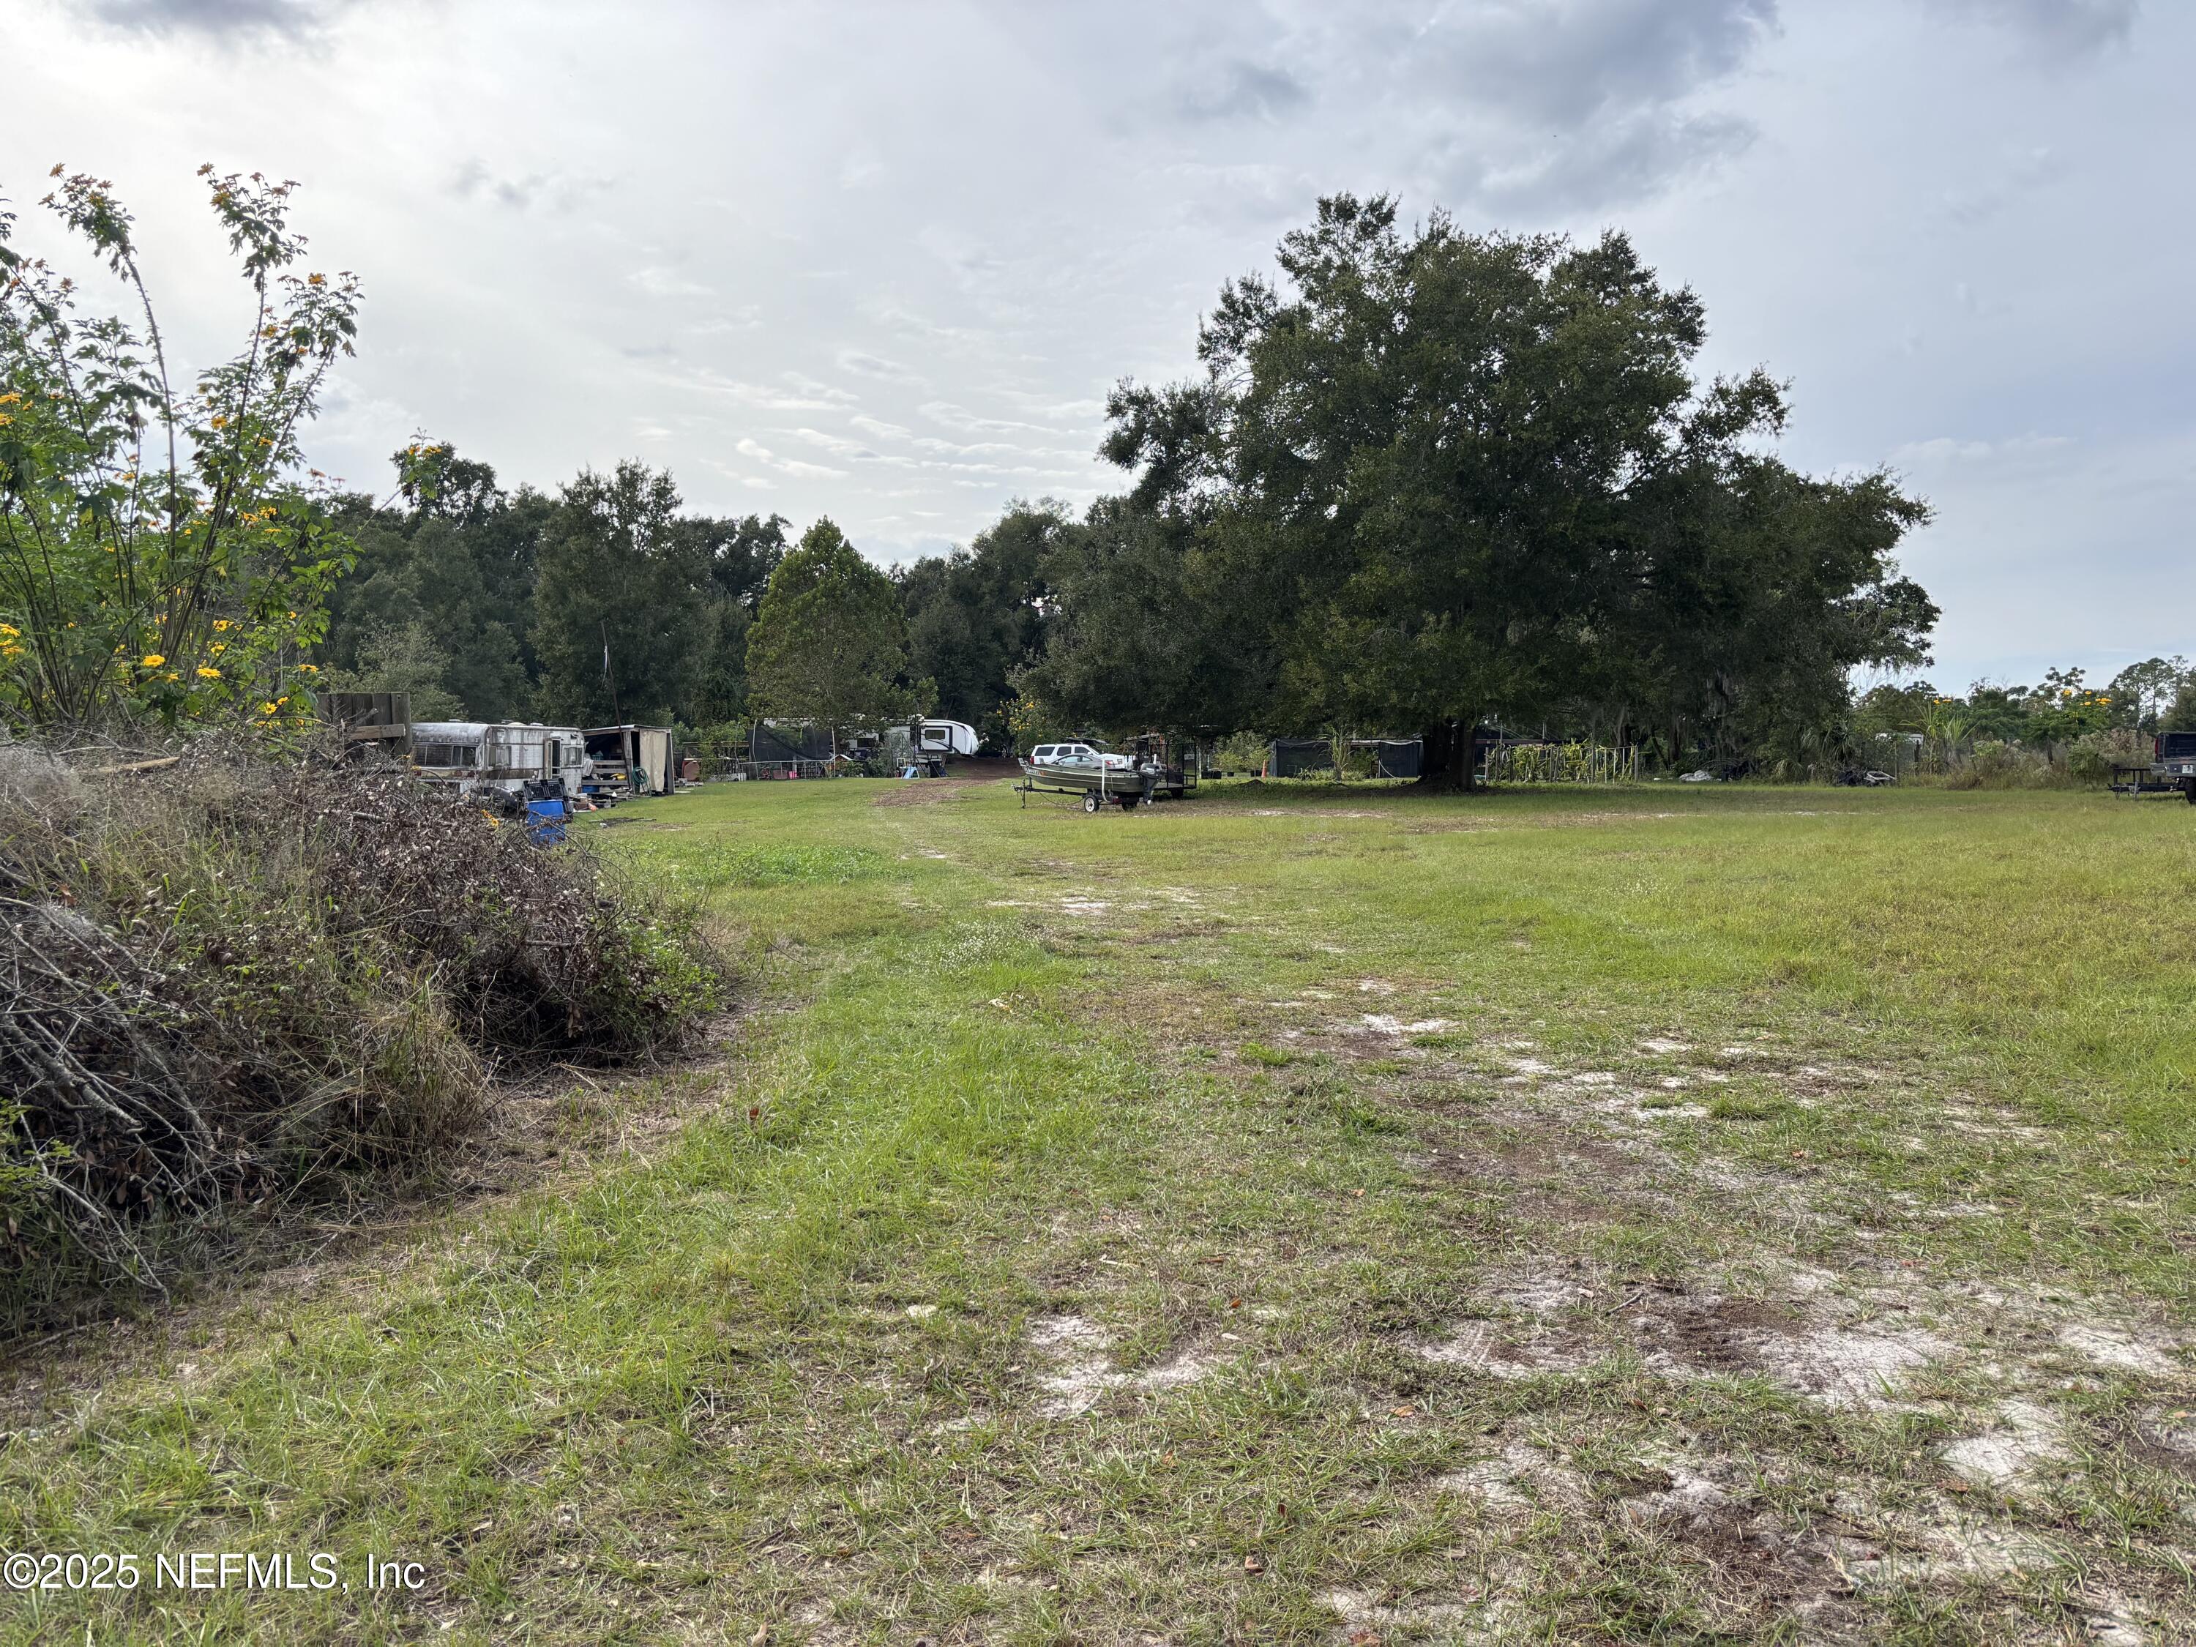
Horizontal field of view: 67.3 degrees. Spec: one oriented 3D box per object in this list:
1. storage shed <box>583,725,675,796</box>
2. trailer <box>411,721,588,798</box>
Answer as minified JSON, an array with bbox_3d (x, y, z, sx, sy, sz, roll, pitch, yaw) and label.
[{"bbox_3d":[-18.100,-2.350,61.900,2.900,2.600,3.500,0,2,6],"label":"storage shed"},{"bbox_3d":[-19.400,-1.990,53.600,2.400,2.600,7.000,0,2,7],"label":"trailer"}]

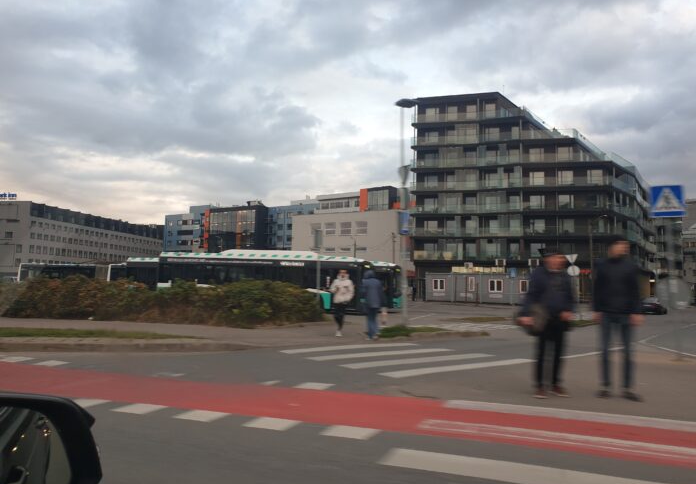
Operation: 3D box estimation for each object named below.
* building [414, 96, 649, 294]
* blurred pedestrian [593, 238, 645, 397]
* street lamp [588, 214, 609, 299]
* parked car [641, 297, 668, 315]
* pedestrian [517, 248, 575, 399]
[{"bbox_3d":[25.696,-5.050,76.253,29.000,27.400,22.000,0,-5,17],"label":"building"},{"bbox_3d":[3.027,0.845,5.850,0.540,1.820,0.380,2,-5,-12],"label":"blurred pedestrian"},{"bbox_3d":[25.395,2.071,53.000,1.900,9.000,0.350,1,-5,6],"label":"street lamp"},{"bbox_3d":[20.900,4.225,36.100,1.800,1.450,4.300,-3,-7,40],"label":"parked car"},{"bbox_3d":[2.191,0.899,5.800,0.560,1.670,0.400,2,-5,-12],"label":"pedestrian"}]

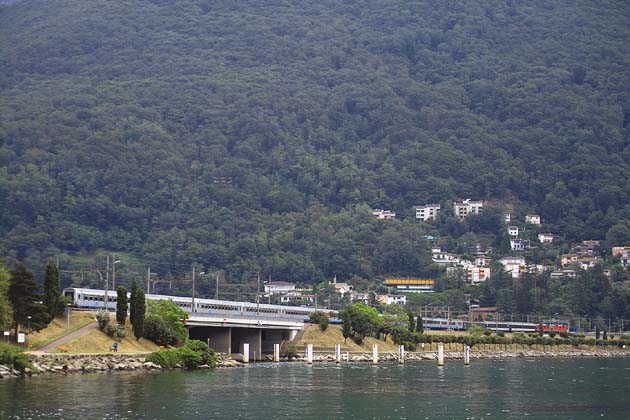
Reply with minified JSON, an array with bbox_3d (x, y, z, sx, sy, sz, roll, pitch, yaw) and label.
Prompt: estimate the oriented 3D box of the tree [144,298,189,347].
[{"bbox_3d":[-26.330,19.820,262.000,8.010,8.460,7.610,1,-5,-6],"label":"tree"}]

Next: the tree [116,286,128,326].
[{"bbox_3d":[-33.130,16.610,256.000,1.980,6.880,1.980,1,-5,-7],"label":"tree"}]

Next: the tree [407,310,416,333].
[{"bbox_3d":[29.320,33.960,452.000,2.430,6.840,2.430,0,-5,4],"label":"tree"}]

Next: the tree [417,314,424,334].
[{"bbox_3d":[32.270,35.060,455.000,2.140,6.180,2.140,0,-5,4],"label":"tree"}]

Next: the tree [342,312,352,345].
[{"bbox_3d":[8.040,29.320,368.000,2.230,7.920,2.230,0,-5,1],"label":"tree"}]

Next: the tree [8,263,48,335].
[{"bbox_3d":[-42.760,13.360,222.000,5.820,11.040,5.530,2,-5,-11],"label":"tree"}]

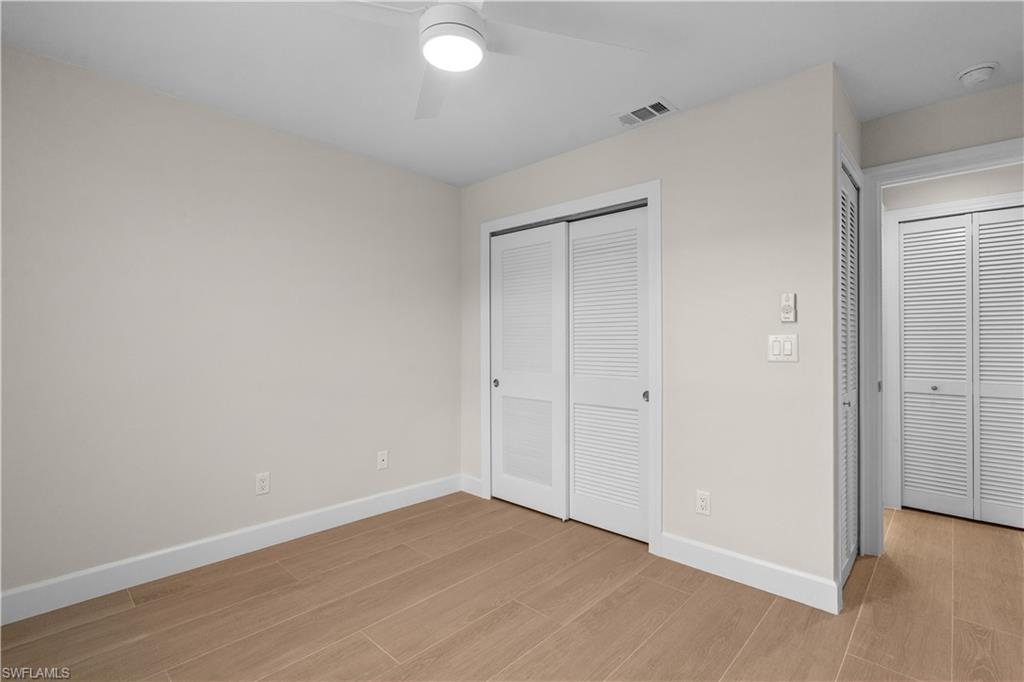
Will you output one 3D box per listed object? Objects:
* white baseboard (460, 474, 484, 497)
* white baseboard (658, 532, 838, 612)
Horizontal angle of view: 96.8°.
[{"bbox_3d":[-0.309,1.139,3.594,0.251,0.138,0.018,0,0,43],"label":"white baseboard"},{"bbox_3d":[1.123,1.127,2.268,0.828,0.143,0.018,0,0,43],"label":"white baseboard"}]

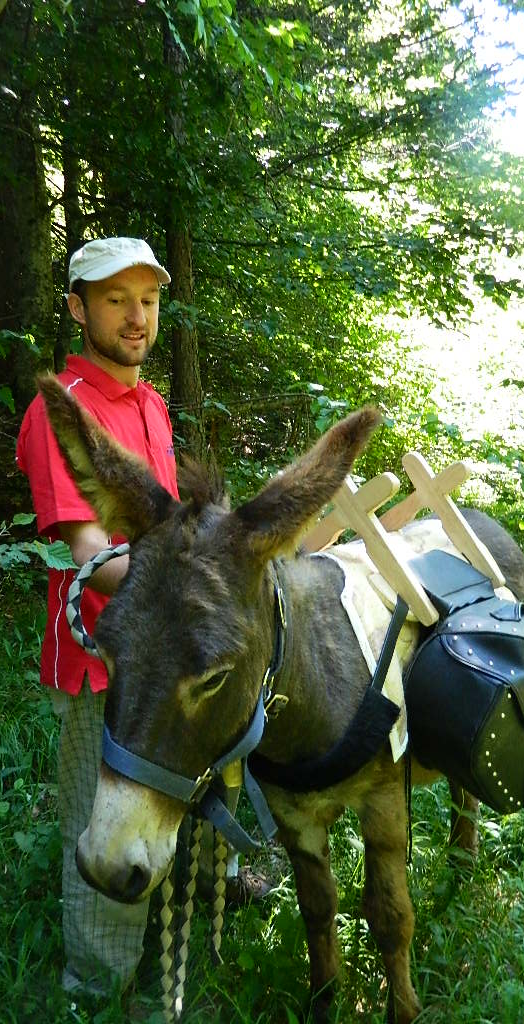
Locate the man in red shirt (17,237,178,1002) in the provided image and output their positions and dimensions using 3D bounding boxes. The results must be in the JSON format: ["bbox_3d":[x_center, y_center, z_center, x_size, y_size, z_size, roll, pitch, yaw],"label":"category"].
[{"bbox_3d":[-0.310,0.322,1.950,0.460,1.840,0.560,8,14,33],"label":"man in red shirt"}]

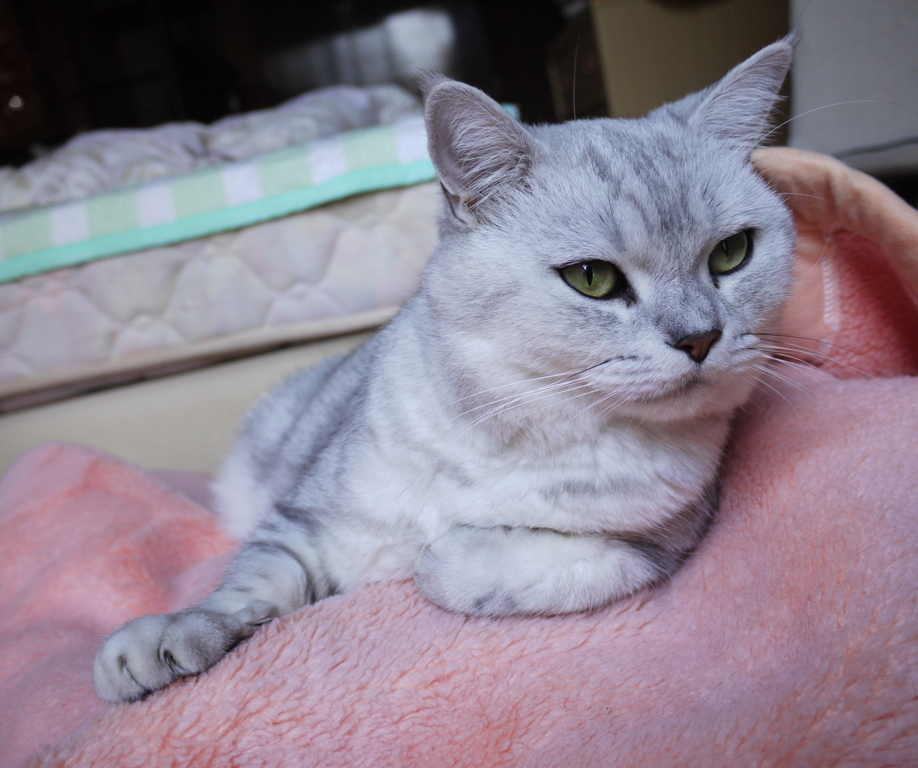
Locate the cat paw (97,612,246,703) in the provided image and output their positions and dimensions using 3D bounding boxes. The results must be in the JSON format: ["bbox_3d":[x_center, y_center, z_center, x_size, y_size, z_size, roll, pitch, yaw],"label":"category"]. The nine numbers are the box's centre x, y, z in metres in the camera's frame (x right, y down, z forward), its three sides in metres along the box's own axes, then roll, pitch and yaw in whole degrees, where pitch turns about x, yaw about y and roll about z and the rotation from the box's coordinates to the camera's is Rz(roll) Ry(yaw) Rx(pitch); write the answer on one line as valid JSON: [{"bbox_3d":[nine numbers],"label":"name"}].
[{"bbox_3d":[-0.109,0.101,0.312,0.056,0.029,0.041,-29,25,-35],"label":"cat paw"}]

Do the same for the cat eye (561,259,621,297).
[{"bbox_3d":[0.046,-0.037,0.293,0.022,0.014,0.012,-7,19,9],"label":"cat eye"}]

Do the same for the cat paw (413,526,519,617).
[{"bbox_3d":[0.003,0.069,0.307,0.040,0.032,0.037,-12,21,-8],"label":"cat paw"}]

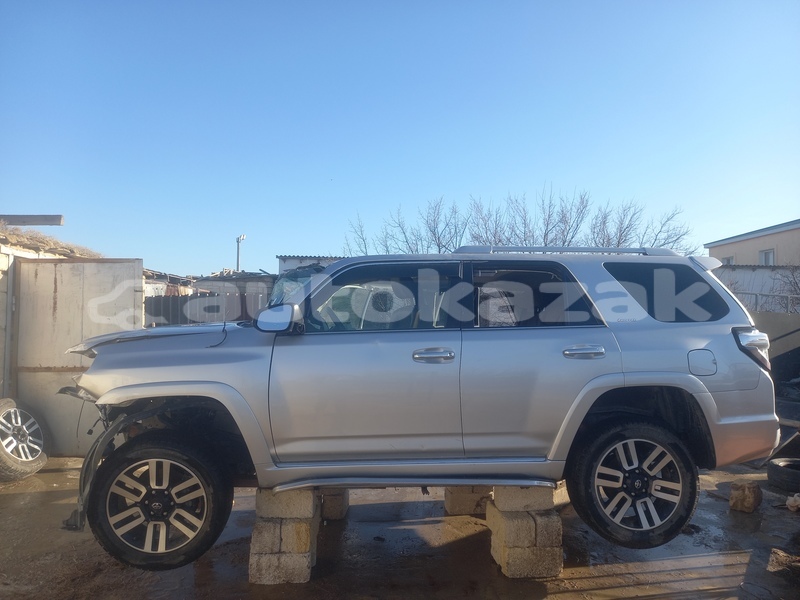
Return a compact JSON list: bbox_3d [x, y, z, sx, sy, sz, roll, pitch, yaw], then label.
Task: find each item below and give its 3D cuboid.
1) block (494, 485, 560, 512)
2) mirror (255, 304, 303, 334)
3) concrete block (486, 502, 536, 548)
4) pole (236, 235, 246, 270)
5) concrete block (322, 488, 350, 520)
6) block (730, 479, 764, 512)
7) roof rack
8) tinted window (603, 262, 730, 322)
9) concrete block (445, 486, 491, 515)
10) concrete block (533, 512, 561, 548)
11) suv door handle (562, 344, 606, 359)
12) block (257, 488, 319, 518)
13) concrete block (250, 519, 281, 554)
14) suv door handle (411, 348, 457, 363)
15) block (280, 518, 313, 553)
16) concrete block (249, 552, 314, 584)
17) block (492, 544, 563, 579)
[{"bbox_3d":[0.812,1.284,3.865,0.385,0.187,0.190,0,1,1],"label":"block"},{"bbox_3d":[-0.664,0.101,3.150,0.262,0.155,0.140,1,0,-9],"label":"mirror"},{"bbox_3d":[0.726,1.458,3.804,0.190,0.194,0.379,0,-2,-6],"label":"concrete block"},{"bbox_3d":[-15.960,-2.839,58.000,0.950,7.400,0.400,0,1,0],"label":"pole"},{"bbox_3d":[-0.525,1.643,4.750,0.178,0.187,0.360,0,1,2],"label":"concrete block"},{"bbox_3d":[2.975,1.693,4.987,0.185,0.200,0.230,-2,-3,45],"label":"block"},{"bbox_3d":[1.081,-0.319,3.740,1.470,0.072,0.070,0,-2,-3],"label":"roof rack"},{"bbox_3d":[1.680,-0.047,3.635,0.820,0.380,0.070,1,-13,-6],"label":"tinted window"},{"bbox_3d":[0.553,1.645,4.775,0.370,0.185,0.190,0,1,-2],"label":"concrete block"},{"bbox_3d":[0.941,1.472,3.860,0.178,0.187,0.370,0,1,-2],"label":"concrete block"},{"bbox_3d":[1.073,0.302,3.360,0.252,0.080,0.055,0,1,-4],"label":"suv door handle"},{"bbox_3d":[-0.729,1.286,3.755,0.372,0.187,0.190,0,1,-2],"label":"block"},{"bbox_3d":[-0.837,1.473,3.765,0.182,0.187,0.375,0,1,-2],"label":"concrete block"},{"bbox_3d":[0.201,0.324,3.370,0.250,0.075,0.055,0,-2,-3],"label":"suv door handle"},{"bbox_3d":[-0.639,1.477,3.773,0.189,0.198,0.379,0,-2,1],"label":"block"},{"bbox_3d":[-0.734,1.665,3.673,0.383,0.190,0.192,0,-2,1],"label":"concrete block"},{"bbox_3d":[0.832,1.644,3.715,0.382,0.190,0.192,0,-2,-6],"label":"block"}]

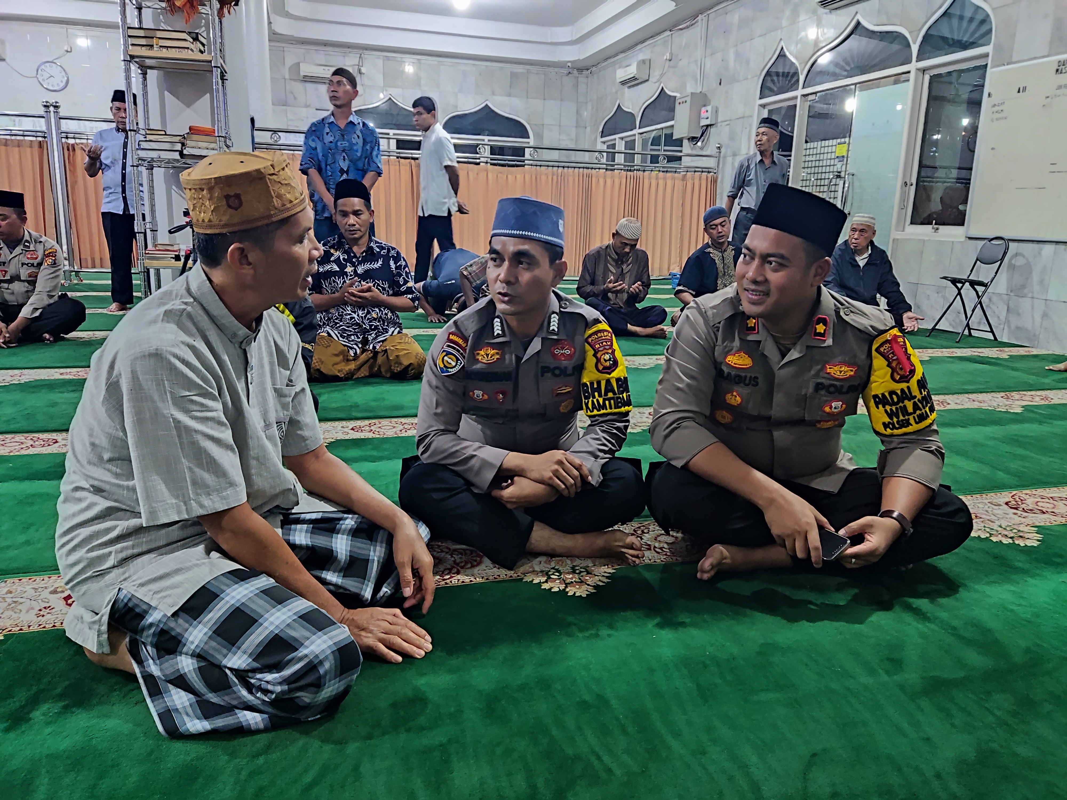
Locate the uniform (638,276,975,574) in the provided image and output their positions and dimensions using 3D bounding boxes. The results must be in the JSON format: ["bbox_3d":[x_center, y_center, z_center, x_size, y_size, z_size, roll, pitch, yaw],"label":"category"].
[{"bbox_3d":[0.738,0.021,2.090,0.710,0.660,0.600,6,14,17],"label":"uniform"}]

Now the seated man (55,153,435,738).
[{"bbox_3d":[-0.486,0.018,1.363,0.660,0.860,0.600,4,13,9],"label":"seated man"}]

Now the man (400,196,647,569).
[{"bbox_3d":[-0.027,-0.090,1.981,0.610,0.820,0.650,1,13,-4],"label":"man"}]

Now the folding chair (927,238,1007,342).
[{"bbox_3d":[3.338,-0.854,5.903,0.410,0.780,0.310,-2,14,-16],"label":"folding chair"}]

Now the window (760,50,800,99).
[{"bbox_3d":[2.713,-3.593,8.416,0.070,0.502,0.740,-2,14,-16],"label":"window"}]

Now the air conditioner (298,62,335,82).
[{"bbox_3d":[-3.376,-5.308,12.598,0.810,0.280,0.210,-2,14,-16],"label":"air conditioner"}]

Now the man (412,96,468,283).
[{"bbox_3d":[-0.755,-1.463,5.965,0.360,1.660,0.450,-6,16,-31],"label":"man"}]

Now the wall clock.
[{"bbox_3d":[-6.883,-4.631,11.022,0.400,0.400,0.050,-2,14,-17],"label":"wall clock"}]

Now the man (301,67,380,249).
[{"bbox_3d":[-1.227,-1.271,5.032,0.520,1.670,0.330,-1,13,-12],"label":"man"}]

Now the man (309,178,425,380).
[{"bbox_3d":[-0.881,-0.647,3.993,0.590,0.945,0.650,-1,13,-12],"label":"man"}]

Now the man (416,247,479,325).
[{"bbox_3d":[-0.602,-0.954,6.250,0.600,0.540,0.950,-1,13,-14],"label":"man"}]

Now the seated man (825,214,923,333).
[{"bbox_3d":[2.633,-0.969,6.039,0.710,0.890,0.600,8,15,23],"label":"seated man"}]

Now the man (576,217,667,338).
[{"bbox_3d":[0.647,-0.890,5.538,0.630,0.810,0.650,-1,13,-12],"label":"man"}]

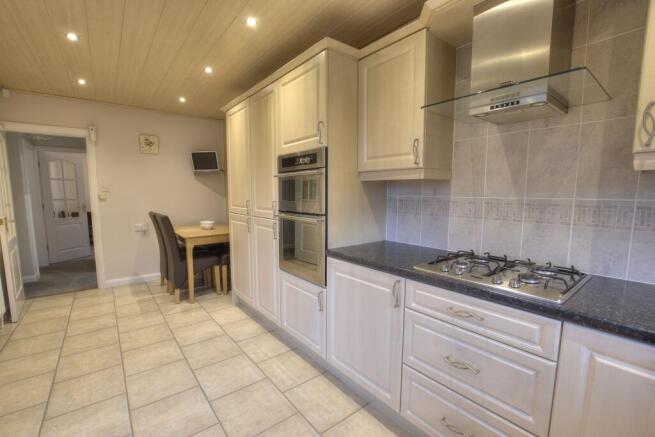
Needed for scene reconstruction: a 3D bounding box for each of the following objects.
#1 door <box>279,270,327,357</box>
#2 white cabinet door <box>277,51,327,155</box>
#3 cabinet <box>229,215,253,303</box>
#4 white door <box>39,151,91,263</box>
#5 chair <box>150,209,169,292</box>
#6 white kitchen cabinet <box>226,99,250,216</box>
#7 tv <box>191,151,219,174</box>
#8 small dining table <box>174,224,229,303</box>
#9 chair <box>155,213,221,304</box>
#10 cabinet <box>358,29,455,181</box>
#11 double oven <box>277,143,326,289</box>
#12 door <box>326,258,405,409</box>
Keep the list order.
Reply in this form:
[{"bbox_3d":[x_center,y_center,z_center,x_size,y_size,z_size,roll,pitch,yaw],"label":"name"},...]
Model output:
[{"bbox_3d":[-0.190,0.704,2.103,0.028,0.487,0.597,-4,7,-40],"label":"door"},{"bbox_3d":[-0.197,-0.754,1.895,0.050,0.572,0.600,-4,6,-40],"label":"white cabinet door"},{"bbox_3d":[-0.710,0.394,3.142,0.584,0.915,0.591,-4,7,-40],"label":"cabinet"},{"bbox_3d":[-4.983,-0.188,5.232,0.044,1.980,0.767,1,5,6],"label":"white door"},{"bbox_3d":[-2.009,0.425,3.728,0.604,1.040,0.455,-4,7,-40],"label":"chair"},{"bbox_3d":[-0.919,-0.604,2.876,0.044,1.121,0.591,-4,7,-40],"label":"white kitchen cabinet"},{"bbox_3d":[-1.846,-0.853,4.134,0.396,0.297,0.059,0,11,0],"label":"tv"},{"bbox_3d":[-1.679,0.551,3.853,0.802,0.767,1.178,-4,7,-40],"label":"small dining table"},{"bbox_3d":[-1.710,0.457,3.385,0.604,1.040,0.455,-4,7,-40],"label":"chair"},{"bbox_3d":[0.512,-0.661,1.828,0.329,0.813,0.513,-4,7,-40],"label":"cabinet"},{"bbox_3d":[-0.003,-0.032,2.198,0.574,0.935,0.604,-4,7,-40],"label":"double oven"},{"bbox_3d":[0.202,0.636,1.623,0.028,0.716,0.595,-4,7,-40],"label":"door"}]

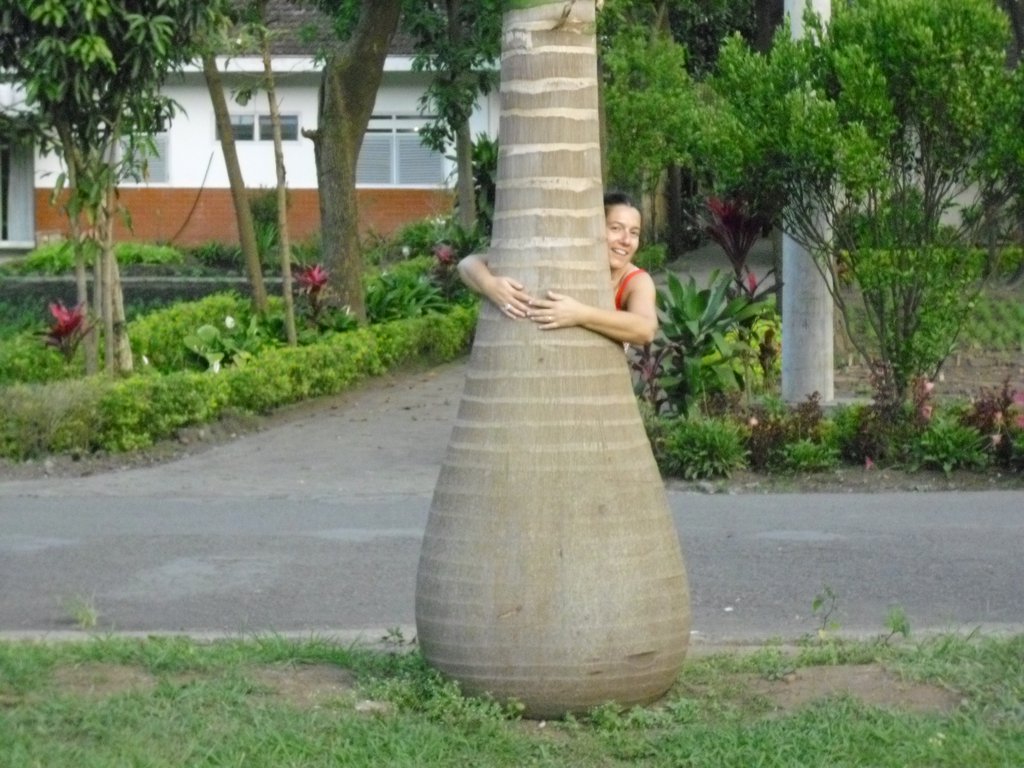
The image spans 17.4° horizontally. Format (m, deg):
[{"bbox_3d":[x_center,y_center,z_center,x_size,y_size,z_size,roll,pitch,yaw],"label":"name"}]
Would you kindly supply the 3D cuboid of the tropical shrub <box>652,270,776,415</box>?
[{"bbox_3d":[1.302,-0.267,21.500,0.798,0.926,0.750,0,4,0],"label":"tropical shrub"}]

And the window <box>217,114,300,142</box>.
[{"bbox_3d":[-4.110,-4.143,54.200,1.362,0.454,0.100,1,4,8],"label":"window"}]

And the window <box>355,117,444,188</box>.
[{"bbox_3d":[-1.835,-3.758,53.800,1.561,1.159,0.100,1,4,8],"label":"window"}]

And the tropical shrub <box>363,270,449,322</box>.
[{"bbox_3d":[-0.908,-0.729,28.500,0.699,0.512,0.680,0,4,0],"label":"tropical shrub"}]

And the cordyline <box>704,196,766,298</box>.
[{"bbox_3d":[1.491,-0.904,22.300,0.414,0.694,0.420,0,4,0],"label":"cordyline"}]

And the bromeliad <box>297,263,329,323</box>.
[{"bbox_3d":[-1.552,-0.696,26.000,0.249,0.467,0.260,0,4,0],"label":"bromeliad"}]

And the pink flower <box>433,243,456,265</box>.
[{"bbox_3d":[-0.636,-1.230,31.500,0.226,0.207,0.220,0,4,0],"label":"pink flower"}]

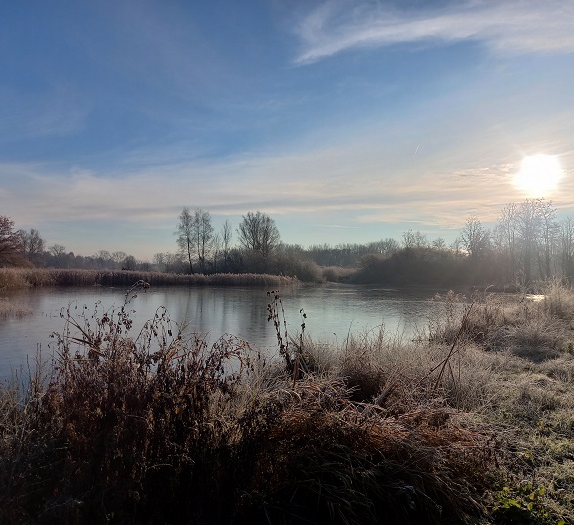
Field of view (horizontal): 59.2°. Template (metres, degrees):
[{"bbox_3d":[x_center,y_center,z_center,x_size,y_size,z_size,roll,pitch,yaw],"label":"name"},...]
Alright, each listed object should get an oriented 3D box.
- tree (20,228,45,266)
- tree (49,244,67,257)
[{"bbox_3d":[-50.350,-2.180,100.000,5.200,9.200,5.200,0,-1,0],"label":"tree"},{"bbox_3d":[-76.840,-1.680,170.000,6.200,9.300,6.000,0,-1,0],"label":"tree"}]

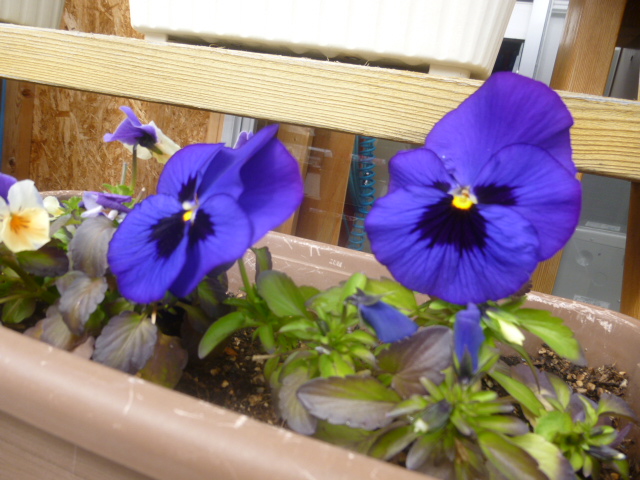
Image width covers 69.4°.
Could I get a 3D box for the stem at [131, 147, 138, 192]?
[{"bbox_3d":[-0.112,-0.043,0.280,0.003,0.028,0.003,9,10,0],"label":"stem"}]

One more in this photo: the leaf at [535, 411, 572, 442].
[{"bbox_3d":[0.080,0.063,0.158,0.013,0.009,0.012,1,37,-8],"label":"leaf"}]

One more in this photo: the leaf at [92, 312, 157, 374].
[{"bbox_3d":[-0.069,0.037,0.162,0.021,0.024,0.008,16,-25,2],"label":"leaf"}]

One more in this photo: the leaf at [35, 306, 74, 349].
[{"bbox_3d":[-0.100,0.033,0.175,0.014,0.017,0.007,17,-19,7],"label":"leaf"}]

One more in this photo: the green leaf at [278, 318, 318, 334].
[{"bbox_3d":[-0.009,0.036,0.195,0.018,0.005,0.010,-6,37,-6],"label":"green leaf"}]

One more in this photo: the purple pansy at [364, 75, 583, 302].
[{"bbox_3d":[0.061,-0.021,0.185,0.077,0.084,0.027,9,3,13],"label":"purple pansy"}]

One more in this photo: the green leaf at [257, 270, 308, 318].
[{"bbox_3d":[-0.017,0.025,0.215,0.018,0.028,0.008,-25,-12,-13],"label":"green leaf"}]

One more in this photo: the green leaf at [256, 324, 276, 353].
[{"bbox_3d":[-0.023,0.043,0.200,0.008,0.013,0.004,-11,-25,-5],"label":"green leaf"}]

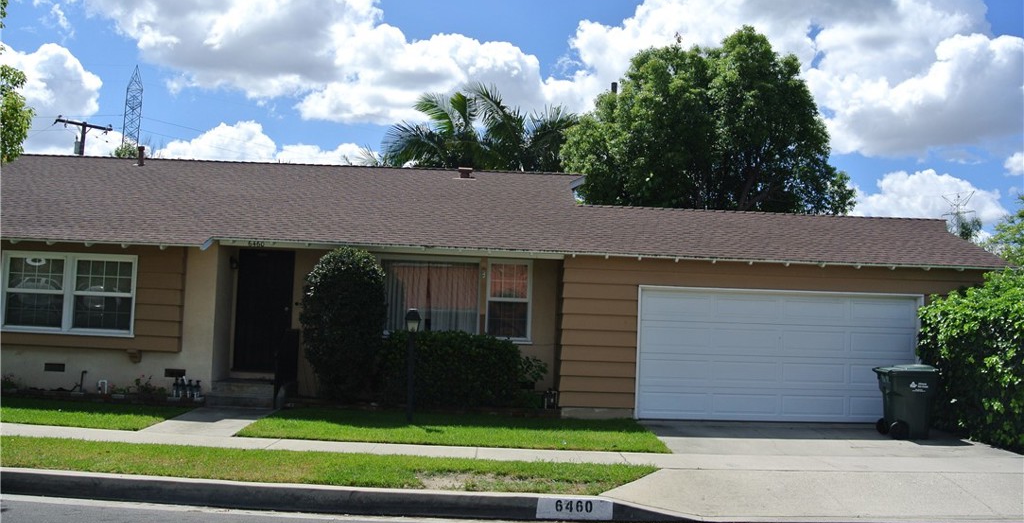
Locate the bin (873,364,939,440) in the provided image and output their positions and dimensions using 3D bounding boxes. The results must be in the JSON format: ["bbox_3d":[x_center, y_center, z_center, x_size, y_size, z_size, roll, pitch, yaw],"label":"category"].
[{"bbox_3d":[6.187,2.180,12.950,0.800,1.120,0.680,2,-3,0],"label":"bin"}]

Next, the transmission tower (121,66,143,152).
[{"bbox_3d":[-60.049,-12.286,129.069,3.200,37.213,4.000,2,-3,0],"label":"transmission tower"}]

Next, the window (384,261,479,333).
[{"bbox_3d":[-1.535,0.701,15.650,1.830,1.440,0.100,2,-3,0],"label":"window"}]

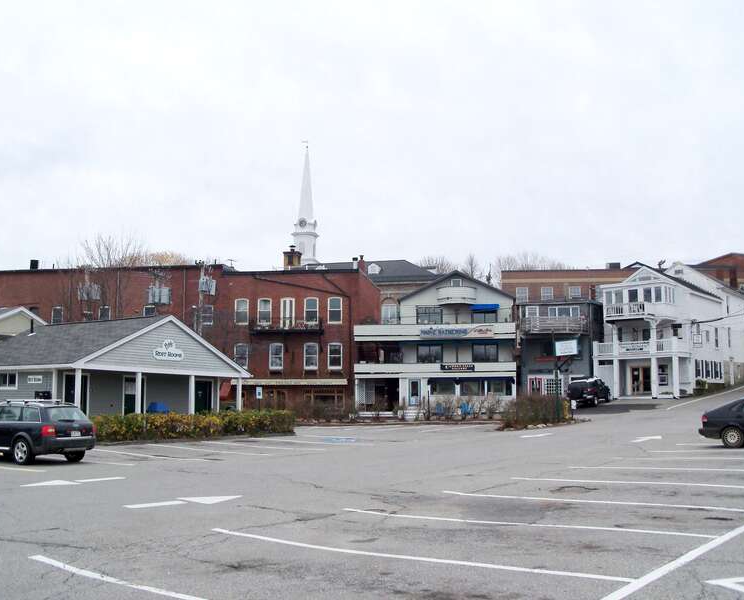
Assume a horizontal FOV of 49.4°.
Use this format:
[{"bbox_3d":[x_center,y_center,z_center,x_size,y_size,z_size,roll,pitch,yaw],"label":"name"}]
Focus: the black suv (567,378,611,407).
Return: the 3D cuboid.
[{"bbox_3d":[14.511,6.160,53.849,1.800,1.750,4.500,-4,-8,31],"label":"black suv"}]

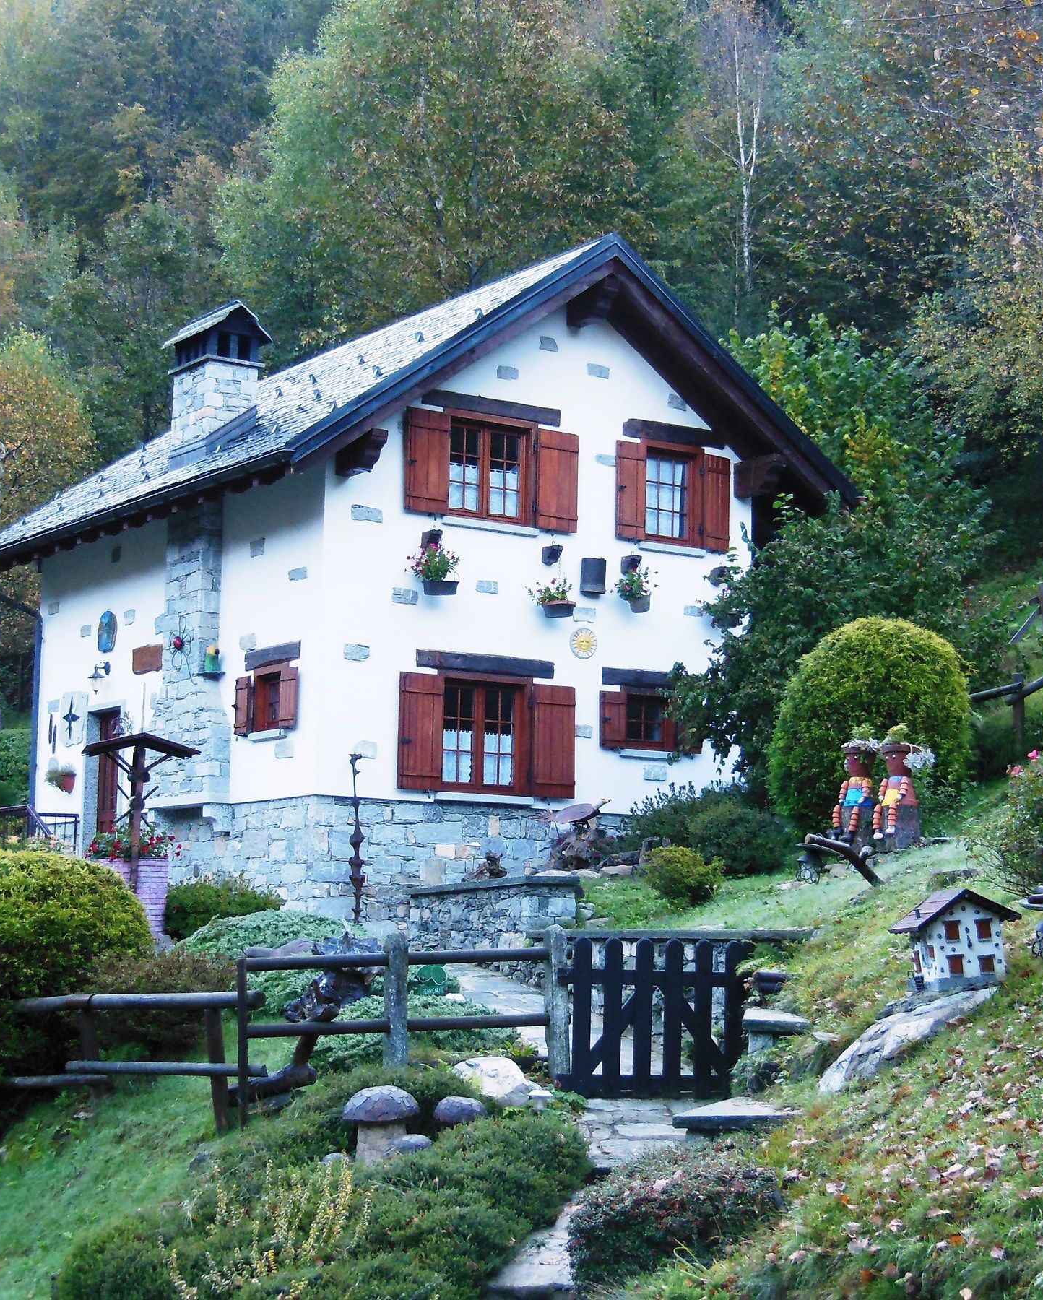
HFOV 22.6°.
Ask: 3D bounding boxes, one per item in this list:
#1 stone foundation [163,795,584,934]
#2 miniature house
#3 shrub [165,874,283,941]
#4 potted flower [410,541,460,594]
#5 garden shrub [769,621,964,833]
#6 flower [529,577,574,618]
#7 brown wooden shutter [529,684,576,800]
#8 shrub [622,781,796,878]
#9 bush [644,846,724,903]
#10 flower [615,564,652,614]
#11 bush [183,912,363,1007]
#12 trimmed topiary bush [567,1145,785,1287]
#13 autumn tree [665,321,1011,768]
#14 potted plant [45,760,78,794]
[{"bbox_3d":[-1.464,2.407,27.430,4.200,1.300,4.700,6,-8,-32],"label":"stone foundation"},{"bbox_3d":[2.132,1.429,12.750,0.540,0.490,0.370,-3,-7,-14],"label":"miniature house"},{"bbox_3d":[-3.283,2.824,28.500,1.300,0.780,1.100,1,-7,0],"label":"shrub"},{"bbox_3d":[-0.839,-0.793,25.212,0.440,0.500,0.350,6,-8,-32],"label":"potted flower"},{"bbox_3d":[2.841,0.593,21.300,1.650,1.750,1.650,1,-7,0],"label":"garden shrub"},{"bbox_3d":[0.319,-0.546,27.289,0.400,0.410,0.300,6,-9,-34],"label":"flower"},{"bbox_3d":[0.338,1.015,29.083,0.560,1.228,0.050,6,-8,-32],"label":"brown wooden shutter"},{"bbox_3d":[1.782,1.736,25.200,1.500,0.900,1.150,6,-8,-32],"label":"shrub"},{"bbox_3d":[1.398,1.940,22.400,0.660,0.510,0.620,1,-7,0],"label":"bush"},{"bbox_3d":[1.134,-0.625,26.433,0.350,0.480,0.310,6,-8,-32],"label":"flower"},{"bbox_3d":[-2.015,2.496,21.000,1.500,0.800,1.250,1,-8,-5],"label":"bush"},{"bbox_3d":[0.676,2.469,11.400,0.950,0.520,1.000,1,-7,0],"label":"trimmed topiary bush"},{"bbox_3d":[3.604,-1.059,29.300,3.700,5.500,3.400,0,-8,7],"label":"autumn tree"},{"bbox_3d":[-5.911,1.634,33.429,0.320,0.430,0.400,6,-8,-32],"label":"potted plant"}]

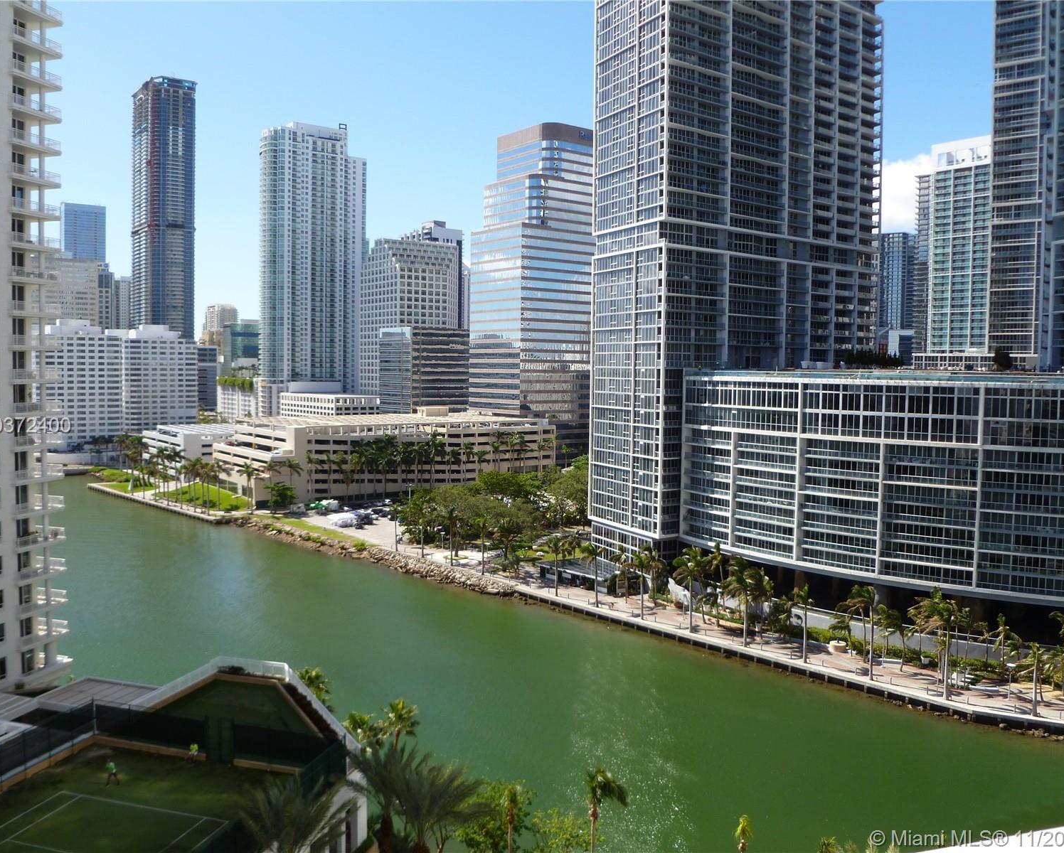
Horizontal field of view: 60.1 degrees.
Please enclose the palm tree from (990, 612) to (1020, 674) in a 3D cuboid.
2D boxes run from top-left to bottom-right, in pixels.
[{"bbox_3d":[69.660,32.090,135.580,4.110,9.190,4.110,3,4,28],"label":"palm tree"}]

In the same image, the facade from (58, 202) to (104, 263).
[{"bbox_3d":[-534.120,-146.540,1099.770,44.000,229.690,24.000,-2,4,-36],"label":"facade"}]

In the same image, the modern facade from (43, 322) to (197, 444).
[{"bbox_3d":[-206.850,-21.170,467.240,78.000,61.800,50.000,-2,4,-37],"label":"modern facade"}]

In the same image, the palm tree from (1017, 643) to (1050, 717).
[{"bbox_3d":[65.080,32.810,119.370,4.170,9.640,4.170,3,4,29],"label":"palm tree"}]

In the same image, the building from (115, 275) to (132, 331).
[{"bbox_3d":[-384.300,-79.250,868.210,22.000,122.000,22.000,-2,4,-37],"label":"building"}]

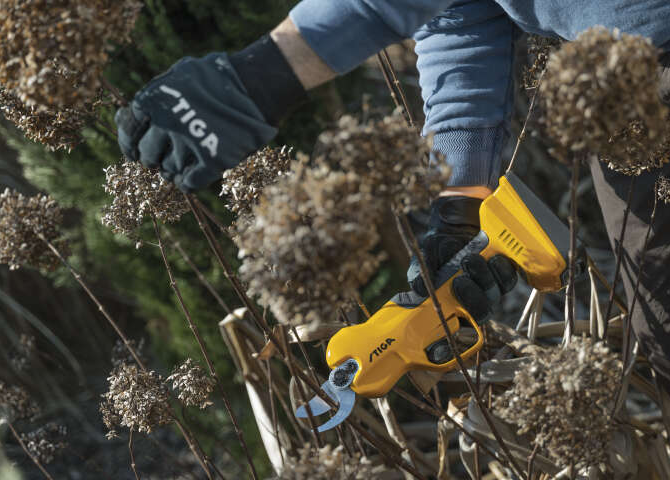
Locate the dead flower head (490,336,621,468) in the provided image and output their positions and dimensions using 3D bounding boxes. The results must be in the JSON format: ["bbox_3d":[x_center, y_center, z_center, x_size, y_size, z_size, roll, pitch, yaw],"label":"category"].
[{"bbox_3d":[0.203,0.148,1.640,0.116,0.118,0.114,0,13,0],"label":"dead flower head"}]

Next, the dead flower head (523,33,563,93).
[{"bbox_3d":[0.220,-0.185,1.880,0.050,0.058,0.050,0,13,0],"label":"dead flower head"}]

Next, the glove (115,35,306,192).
[{"bbox_3d":[-0.121,-0.121,1.720,0.185,0.120,0.105,-29,6,-6],"label":"glove"}]

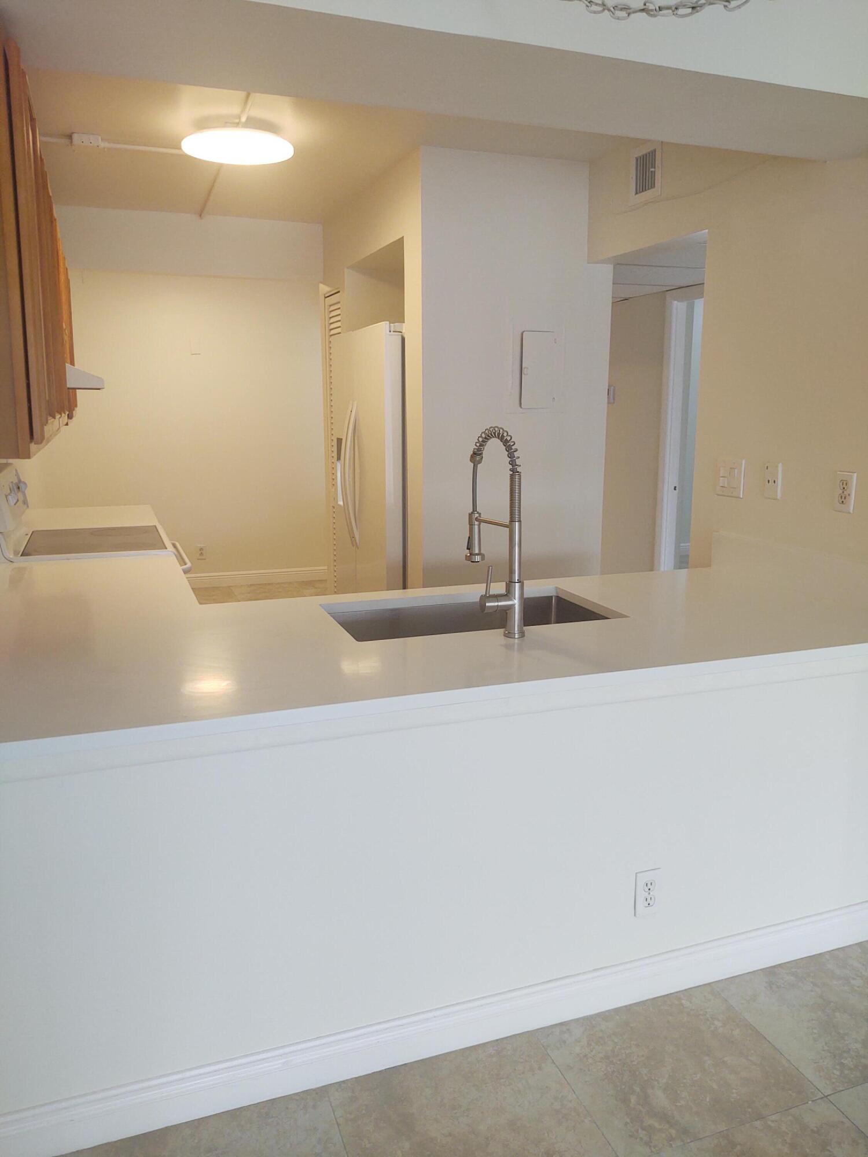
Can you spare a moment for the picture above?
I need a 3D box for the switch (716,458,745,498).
[{"bbox_3d":[1.011,-0.345,3.084,0.011,0.122,0.124,-4,12,-20],"label":"switch"}]

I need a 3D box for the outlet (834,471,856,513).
[{"bbox_3d":[1.188,-0.247,2.613,0.010,0.115,0.070,-4,12,-20],"label":"outlet"}]

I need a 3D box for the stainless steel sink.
[{"bbox_3d":[0.102,0.229,2.606,0.794,0.251,0.452,-4,12,-20],"label":"stainless steel sink"}]

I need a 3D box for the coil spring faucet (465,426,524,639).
[{"bbox_3d":[0.138,-0.127,2.336,0.116,0.528,0.241,-7,13,-30],"label":"coil spring faucet"}]

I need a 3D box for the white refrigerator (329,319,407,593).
[{"bbox_3d":[-0.036,-0.337,4.577,0.834,1.774,0.915,-4,12,-20],"label":"white refrigerator"}]

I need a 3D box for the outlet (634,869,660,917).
[{"bbox_3d":[0.517,0.760,2.176,0.070,0.115,0.010,-4,12,-20],"label":"outlet"}]

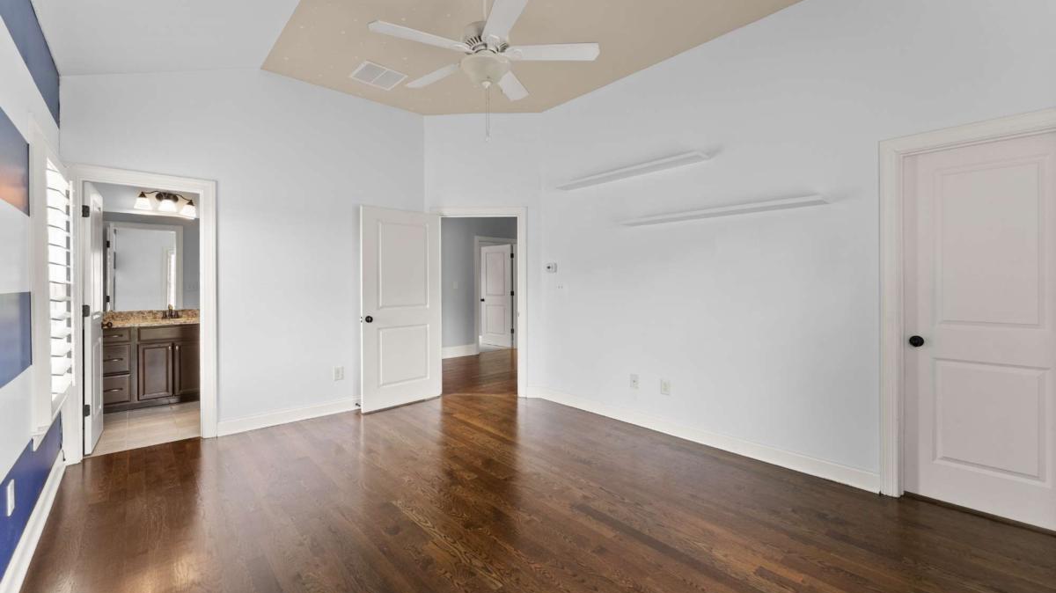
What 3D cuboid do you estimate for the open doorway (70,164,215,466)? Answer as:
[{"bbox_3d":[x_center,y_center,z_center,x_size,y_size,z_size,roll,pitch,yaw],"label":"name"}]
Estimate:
[{"bbox_3d":[-2.985,0.120,3.260,0.830,2.130,0.160,-1,2,-41],"label":"open doorway"}]

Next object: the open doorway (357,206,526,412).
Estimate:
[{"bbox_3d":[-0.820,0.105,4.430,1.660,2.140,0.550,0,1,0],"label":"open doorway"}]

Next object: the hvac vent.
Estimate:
[{"bbox_3d":[-1.390,-2.050,3.840,0.380,0.030,0.380,2,2,45],"label":"hvac vent"}]

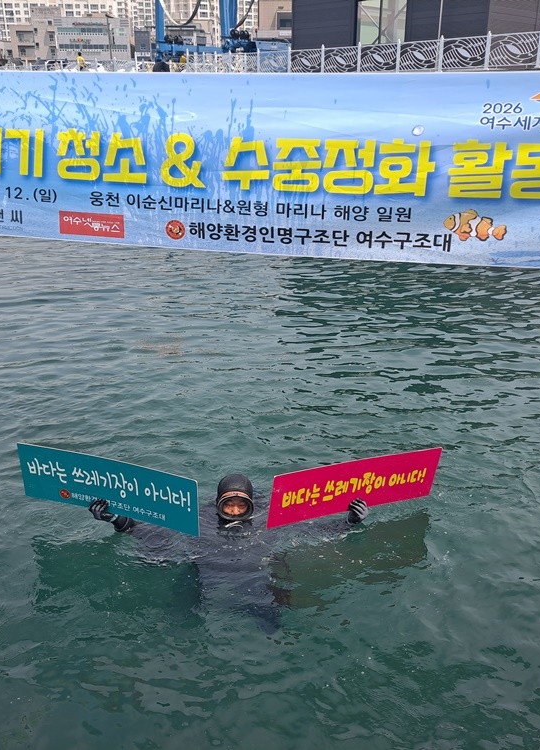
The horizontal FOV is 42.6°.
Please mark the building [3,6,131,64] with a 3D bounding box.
[{"bbox_3d":[-48.830,-81.302,170.065,29.500,14.000,16.000,-2,21,-6],"label":"building"}]

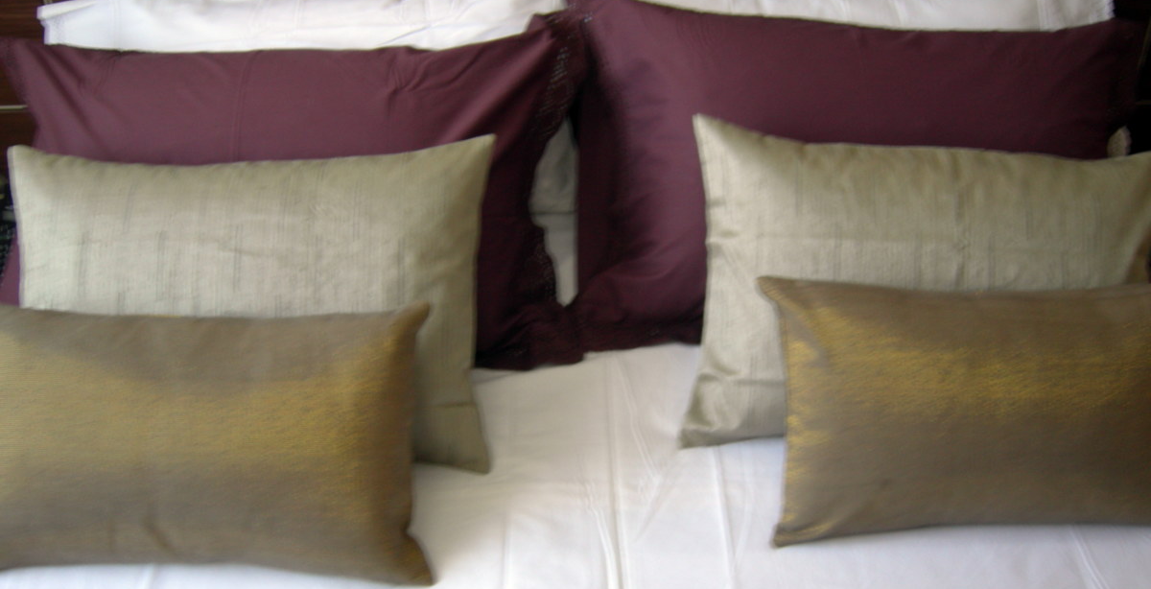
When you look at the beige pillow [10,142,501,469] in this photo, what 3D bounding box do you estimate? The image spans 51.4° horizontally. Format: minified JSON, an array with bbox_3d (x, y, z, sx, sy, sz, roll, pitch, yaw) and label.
[{"bbox_3d":[-0.377,0.018,1.414,0.565,0.395,0.130,0,12,0],"label":"beige pillow"}]

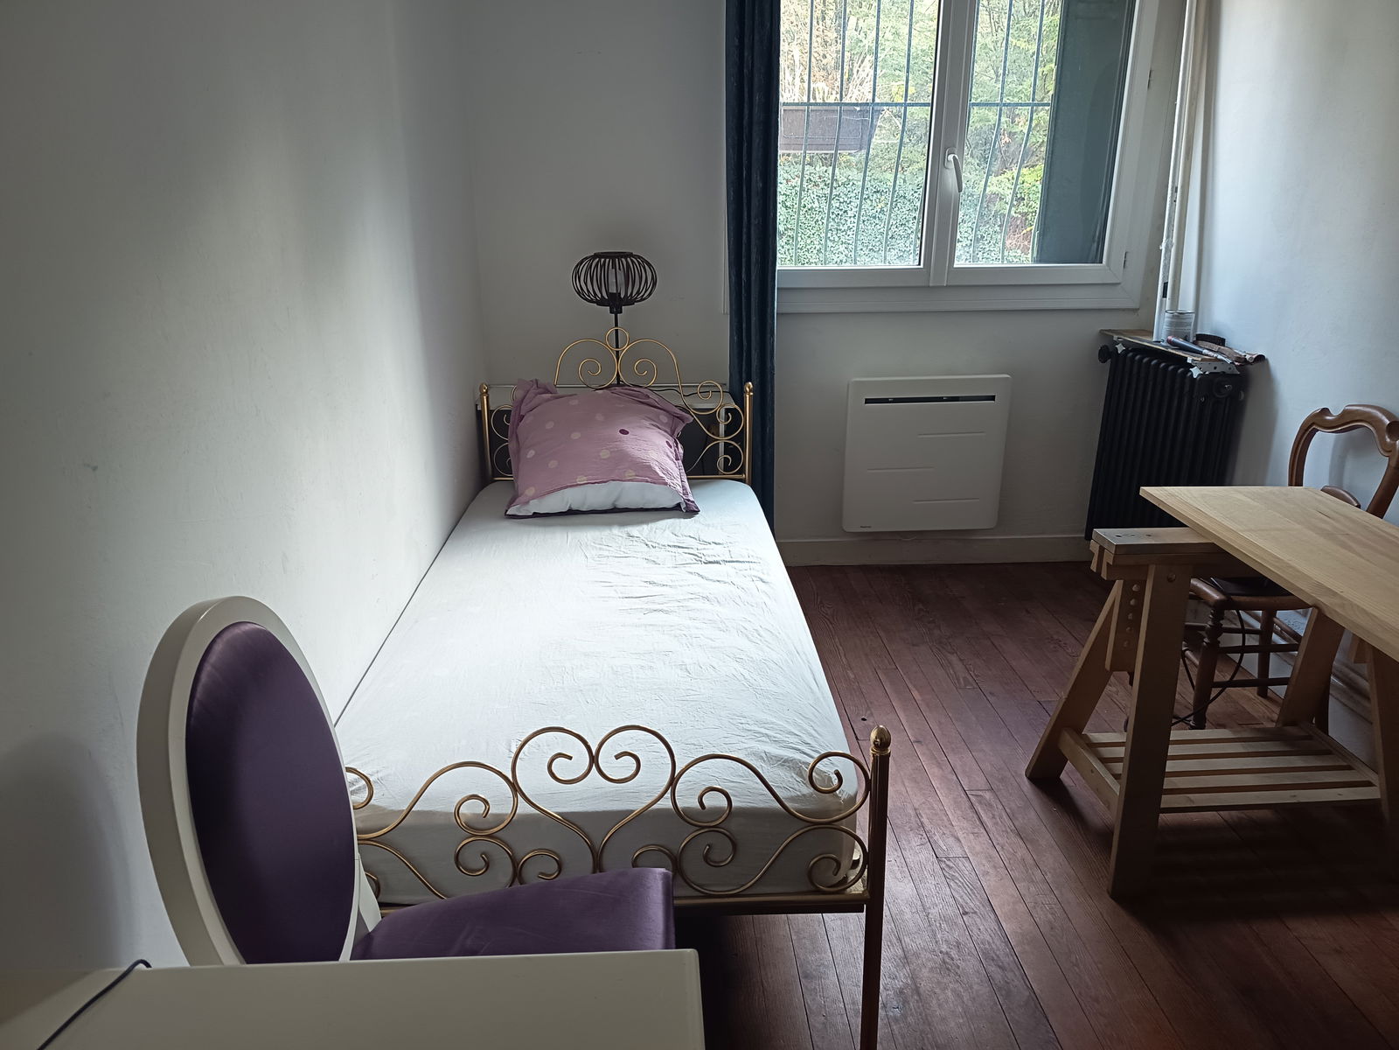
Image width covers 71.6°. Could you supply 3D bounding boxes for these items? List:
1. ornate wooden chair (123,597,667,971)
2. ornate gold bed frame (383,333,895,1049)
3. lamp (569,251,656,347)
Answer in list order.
[{"bbox_3d":[-0.330,0.588,1.270,0.595,1.020,0.490,-2,20,-3],"label":"ornate wooden chair"},{"bbox_3d":[-0.218,0.166,2.439,0.922,1.025,1.979,-2,20,-3],"label":"ornate gold bed frame"},{"bbox_3d":[-0.291,-0.690,3.376,0.287,0.493,0.287,-1,20,-2],"label":"lamp"}]

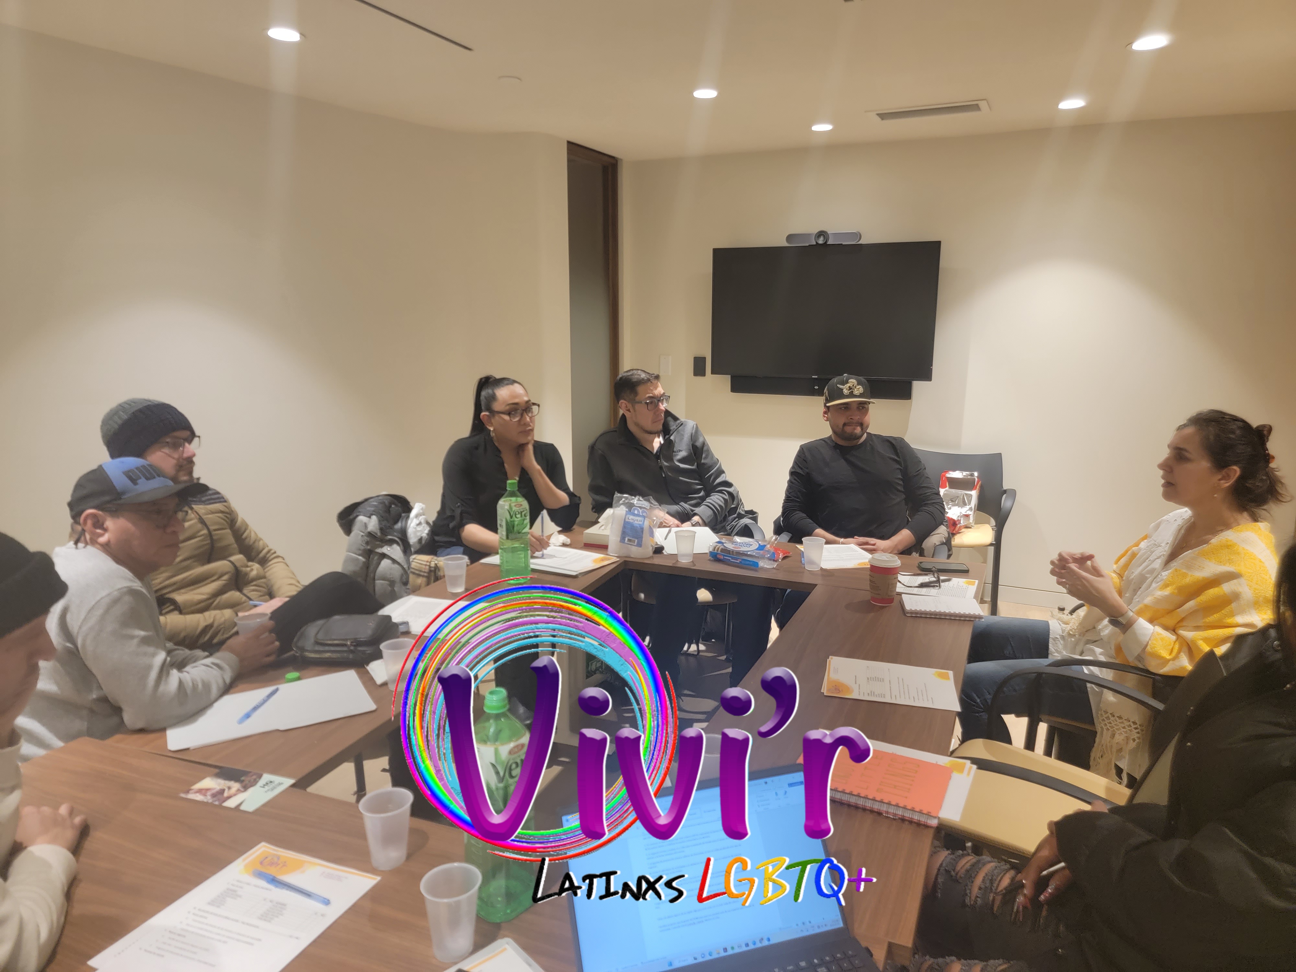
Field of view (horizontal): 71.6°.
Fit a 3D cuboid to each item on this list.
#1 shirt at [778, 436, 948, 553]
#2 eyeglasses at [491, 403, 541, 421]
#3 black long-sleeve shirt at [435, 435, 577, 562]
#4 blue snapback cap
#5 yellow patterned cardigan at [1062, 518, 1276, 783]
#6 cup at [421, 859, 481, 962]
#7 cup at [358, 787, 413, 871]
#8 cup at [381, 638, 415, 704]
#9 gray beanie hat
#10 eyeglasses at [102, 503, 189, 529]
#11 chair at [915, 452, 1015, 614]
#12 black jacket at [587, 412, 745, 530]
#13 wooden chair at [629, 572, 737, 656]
[{"bbox_3d":[0.784,0.117,3.337,0.600,0.580,0.500,2,11,8],"label":"shirt"},{"bbox_3d":[-0.478,-0.265,3.140,0.142,0.045,0.140,9,26,41],"label":"eyeglasses"},{"bbox_3d":[-0.520,0.035,3.240,0.480,0.490,0.360,-7,13,-34],"label":"black long-sleeve shirt"},{"bbox_3d":[-1.039,0.007,1.823,0.260,0.127,0.170,-9,12,-6],"label":"blue snapback cap"},{"bbox_3d":[1.280,0.383,2.200,0.430,0.570,0.490,3,11,16],"label":"yellow patterned cardigan"},{"bbox_3d":[-0.244,0.535,1.117,0.073,0.095,0.073,0,11,0],"label":"cup"},{"bbox_3d":[-0.377,0.501,1.304,0.075,0.093,0.075,0,11,0],"label":"cup"},{"bbox_3d":[-0.541,0.391,1.942,0.074,0.096,0.074,0,11,0],"label":"cup"},{"bbox_3d":[-1.393,-0.153,2.500,0.240,0.195,0.200,-13,8,12],"label":"gray beanie hat"},{"bbox_3d":[-1.014,0.061,1.780,0.145,0.045,0.142,1,3,3],"label":"eyeglasses"},{"bbox_3d":[1.534,0.261,4.598,0.600,0.840,0.570,5,11,22],"label":"chair"},{"bbox_3d":[0.070,0.054,3.500,0.600,0.640,0.480,-2,11,-13],"label":"black jacket"},{"bbox_3d":[0.137,0.420,3.727,0.600,0.840,0.570,-1,11,-4],"label":"wooden chair"}]

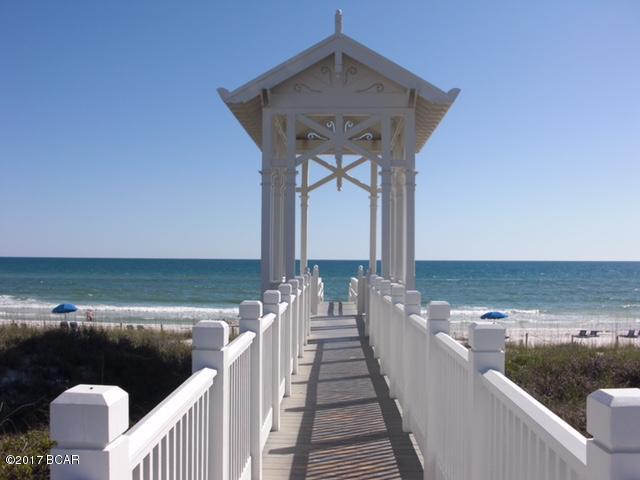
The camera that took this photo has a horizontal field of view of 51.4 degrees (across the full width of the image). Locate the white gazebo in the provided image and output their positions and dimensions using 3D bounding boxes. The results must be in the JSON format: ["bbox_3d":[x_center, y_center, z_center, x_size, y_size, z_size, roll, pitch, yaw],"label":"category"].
[{"bbox_3d":[0.471,-1.102,16.233,4.650,6.300,6.900,0,-2,2],"label":"white gazebo"}]

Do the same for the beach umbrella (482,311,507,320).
[{"bbox_3d":[14.208,6.914,54.034,2.250,2.100,2.250,0,-2,0],"label":"beach umbrella"}]

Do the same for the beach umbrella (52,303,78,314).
[{"bbox_3d":[-22.202,6.613,58.016,2.250,2.100,2.250,0,-2,0],"label":"beach umbrella"}]

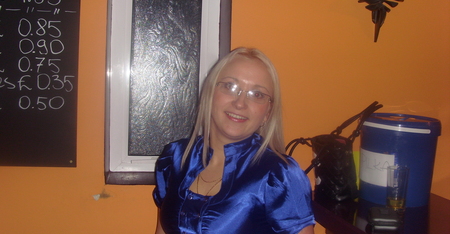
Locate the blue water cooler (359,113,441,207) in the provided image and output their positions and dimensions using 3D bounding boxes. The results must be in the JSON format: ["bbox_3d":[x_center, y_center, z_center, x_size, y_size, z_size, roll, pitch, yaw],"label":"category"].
[{"bbox_3d":[0.573,0.135,1.560,0.251,0.274,0.251,4,5,20],"label":"blue water cooler"}]

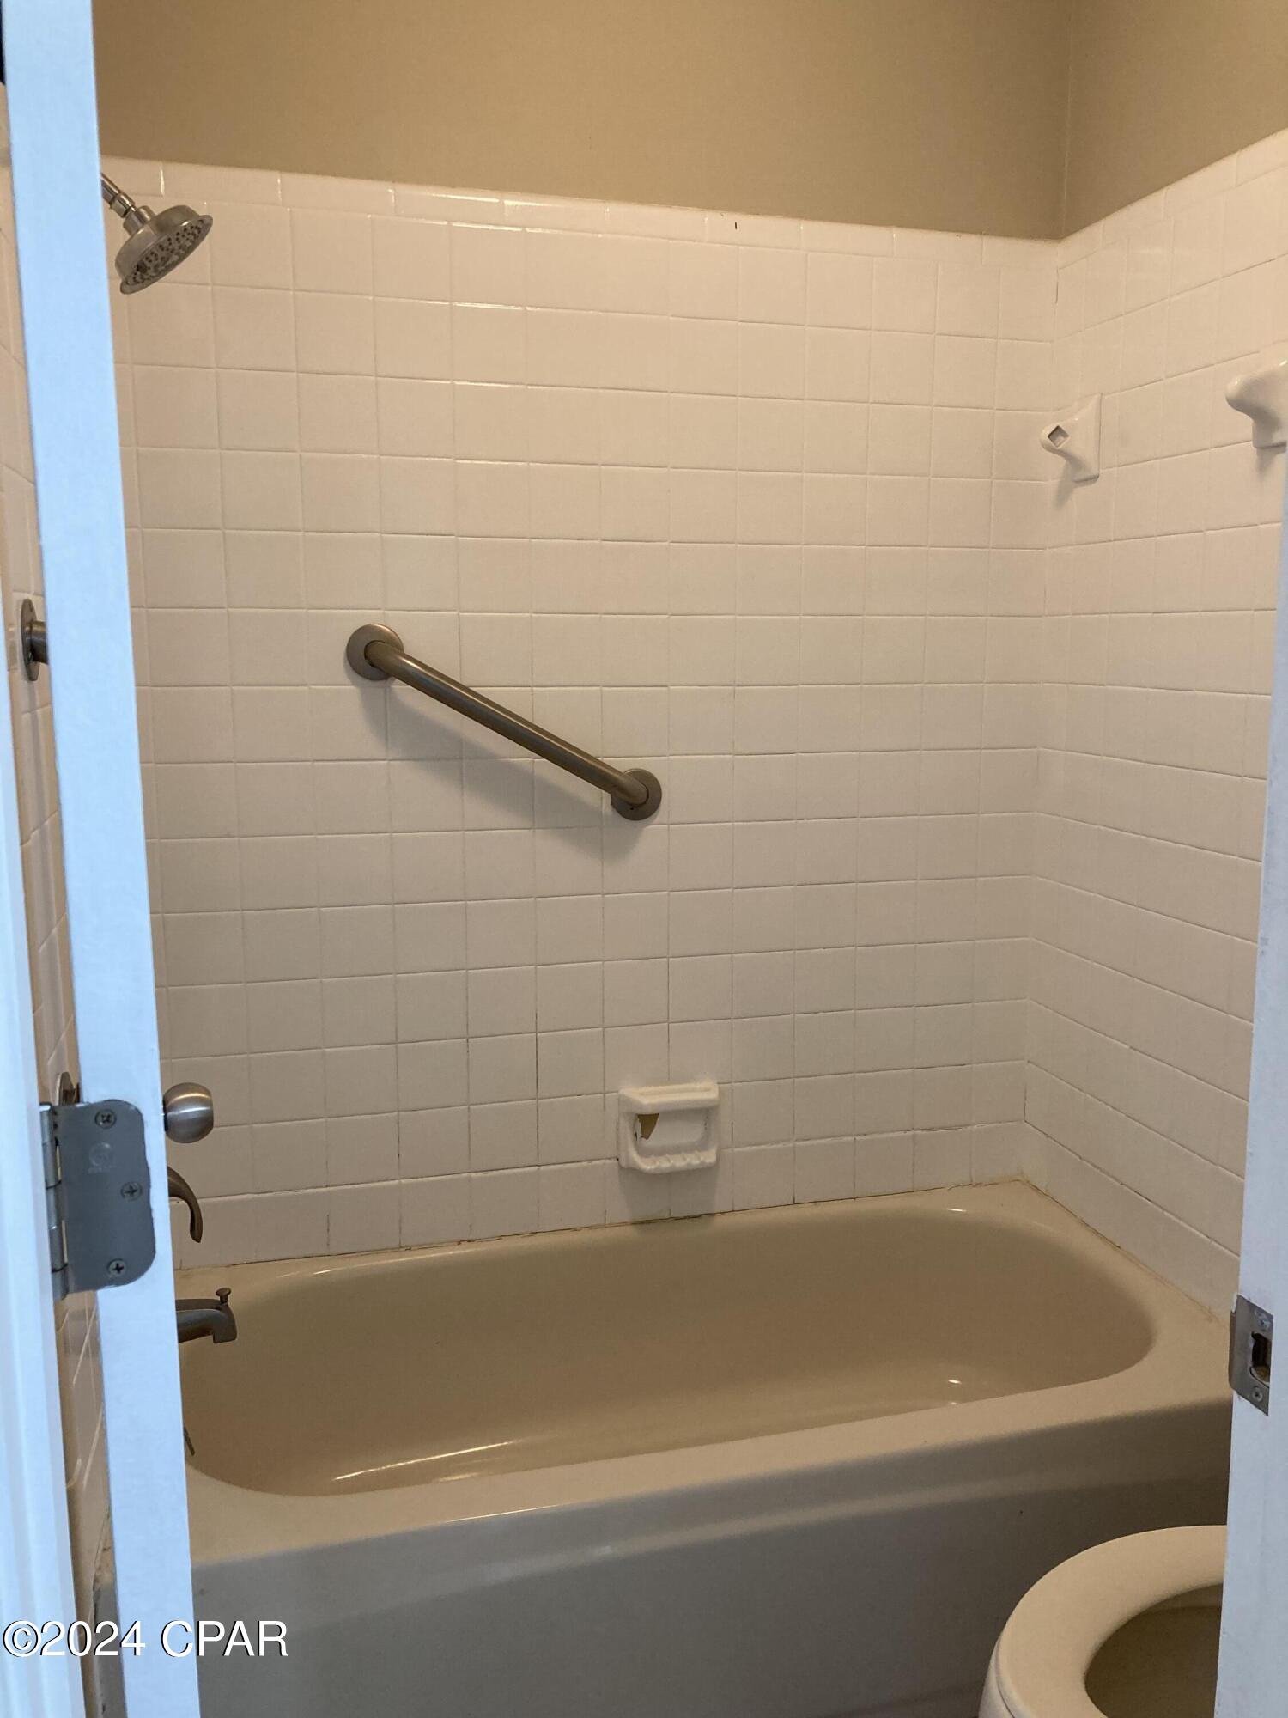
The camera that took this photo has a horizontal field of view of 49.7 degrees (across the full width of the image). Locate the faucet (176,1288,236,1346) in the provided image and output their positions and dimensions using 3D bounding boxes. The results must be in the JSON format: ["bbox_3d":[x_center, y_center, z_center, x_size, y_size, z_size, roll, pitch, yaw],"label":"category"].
[{"bbox_3d":[-0.586,0.579,1.747,0.142,0.069,0.056,-2,9,-15],"label":"faucet"}]

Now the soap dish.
[{"bbox_3d":[0.050,0.439,2.249,0.168,0.131,0.071,-2,9,-15],"label":"soap dish"}]

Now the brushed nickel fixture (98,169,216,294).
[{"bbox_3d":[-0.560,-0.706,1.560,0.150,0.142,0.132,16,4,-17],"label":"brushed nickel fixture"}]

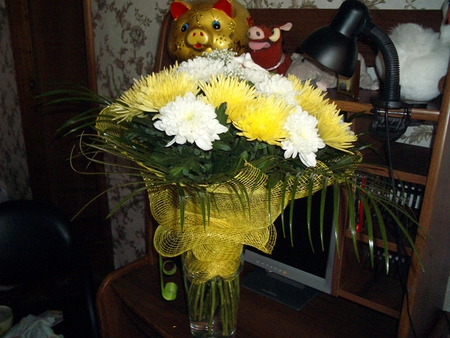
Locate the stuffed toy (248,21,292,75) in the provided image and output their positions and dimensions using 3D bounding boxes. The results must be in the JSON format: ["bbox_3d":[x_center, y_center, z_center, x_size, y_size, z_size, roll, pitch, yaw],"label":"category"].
[{"bbox_3d":[0.124,-0.314,1.250,0.115,0.170,0.125,17,25,36],"label":"stuffed toy"}]

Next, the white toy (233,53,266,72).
[{"bbox_3d":[0.080,-0.320,1.420,0.095,0.090,0.105,20,27,41],"label":"white toy"}]

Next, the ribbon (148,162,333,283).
[{"bbox_3d":[0.026,0.102,0.885,0.340,0.220,0.220,1,20,0],"label":"ribbon"}]

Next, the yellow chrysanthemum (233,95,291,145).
[{"bbox_3d":[0.063,-0.084,0.775,0.105,0.065,0.105,11,37,0],"label":"yellow chrysanthemum"}]

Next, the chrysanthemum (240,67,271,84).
[{"bbox_3d":[0.062,-0.188,0.930,0.085,0.050,0.085,5,0,0],"label":"chrysanthemum"}]

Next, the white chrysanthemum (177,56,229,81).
[{"bbox_3d":[-0.048,-0.208,0.960,0.112,0.060,0.112,-6,7,0],"label":"white chrysanthemum"}]

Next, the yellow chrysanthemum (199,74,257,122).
[{"bbox_3d":[0.005,-0.125,0.820,0.107,0.065,0.107,3,29,0],"label":"yellow chrysanthemum"}]

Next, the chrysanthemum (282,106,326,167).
[{"bbox_3d":[0.135,-0.055,0.775,0.102,0.055,0.102,45,39,0],"label":"chrysanthemum"}]

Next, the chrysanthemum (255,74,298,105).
[{"bbox_3d":[0.096,-0.148,0.860,0.097,0.060,0.097,16,18,0],"label":"chrysanthemum"}]

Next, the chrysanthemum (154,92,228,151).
[{"bbox_3d":[-0.055,-0.078,0.750,0.122,0.070,0.122,-9,41,0],"label":"chrysanthemum"}]

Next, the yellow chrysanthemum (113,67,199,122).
[{"bbox_3d":[-0.122,-0.129,0.800,0.150,0.085,0.150,-25,25,0],"label":"yellow chrysanthemum"}]

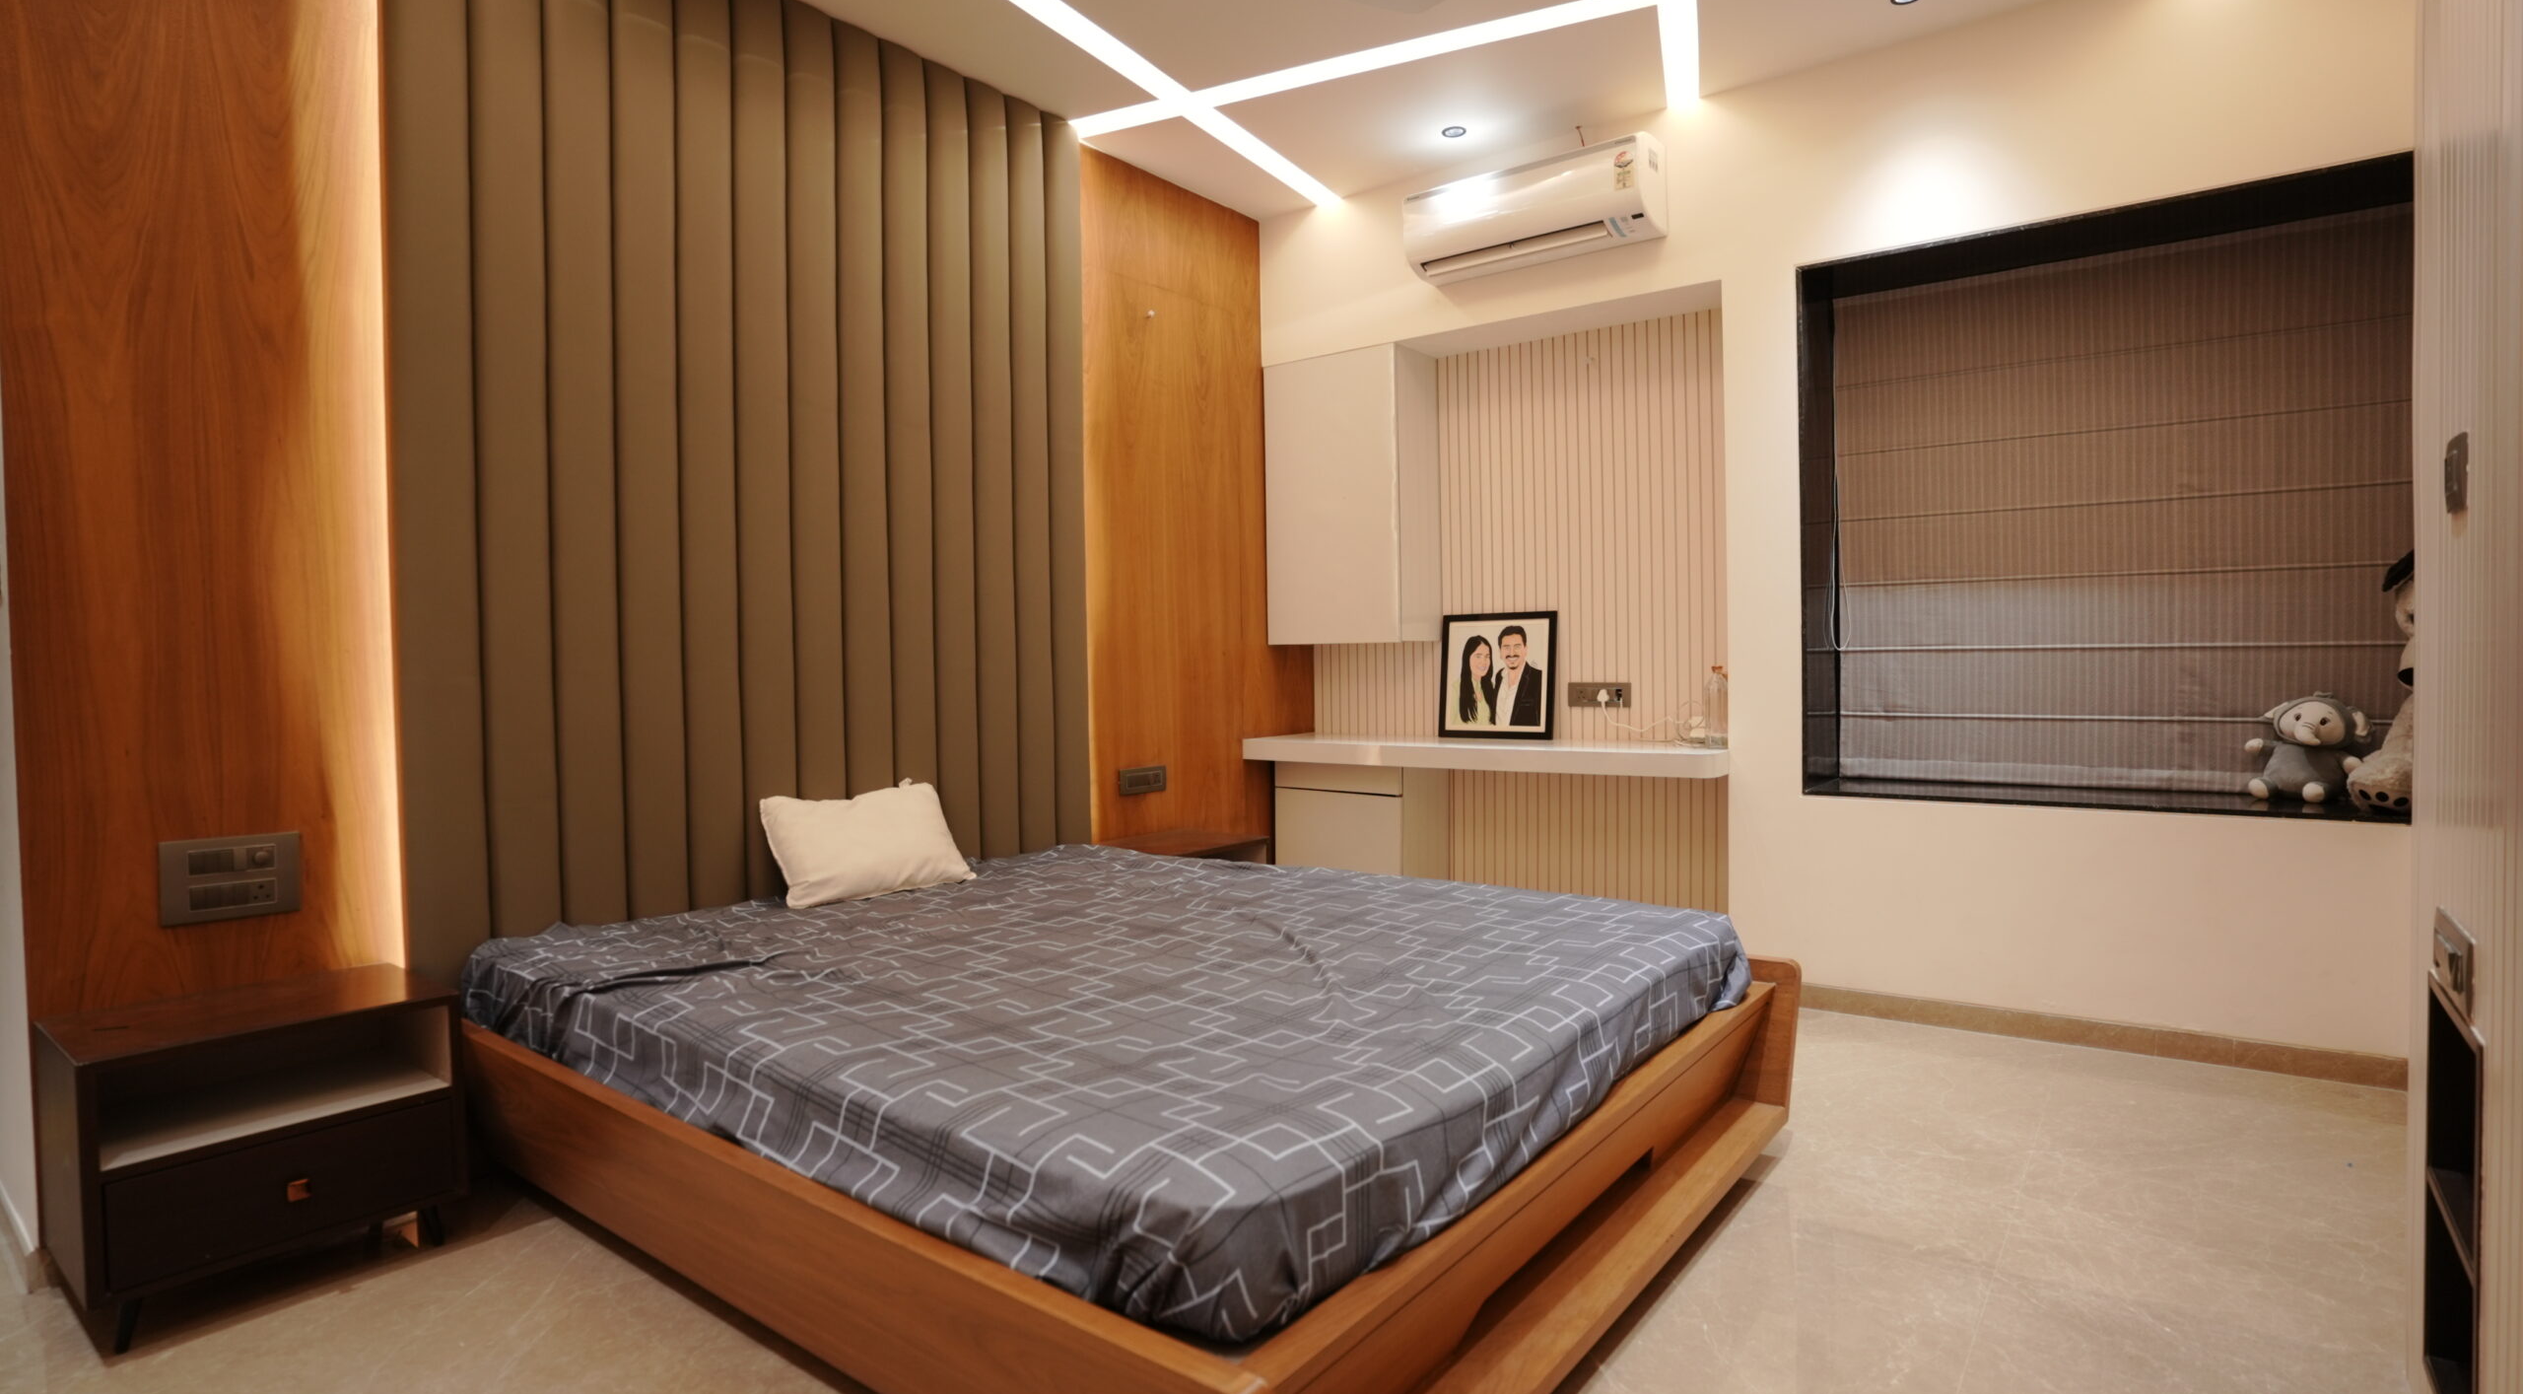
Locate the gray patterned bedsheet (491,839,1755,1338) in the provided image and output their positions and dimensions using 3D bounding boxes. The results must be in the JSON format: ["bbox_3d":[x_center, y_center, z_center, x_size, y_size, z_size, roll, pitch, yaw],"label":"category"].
[{"bbox_3d":[-0.315,0.573,2.574,2.120,0.164,1.830,0,2,37],"label":"gray patterned bedsheet"}]

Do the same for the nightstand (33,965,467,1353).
[{"bbox_3d":[-1.803,0.791,2.155,0.412,0.465,0.508,0,2,37],"label":"nightstand"}]

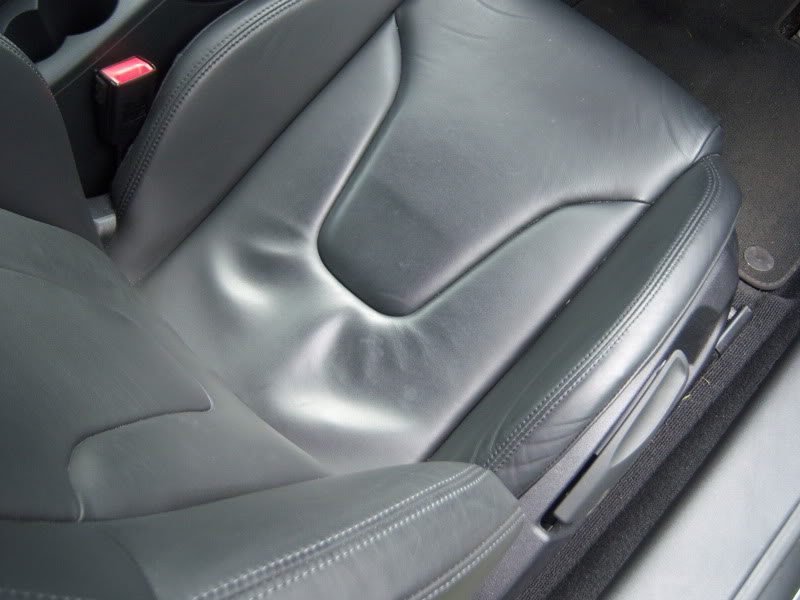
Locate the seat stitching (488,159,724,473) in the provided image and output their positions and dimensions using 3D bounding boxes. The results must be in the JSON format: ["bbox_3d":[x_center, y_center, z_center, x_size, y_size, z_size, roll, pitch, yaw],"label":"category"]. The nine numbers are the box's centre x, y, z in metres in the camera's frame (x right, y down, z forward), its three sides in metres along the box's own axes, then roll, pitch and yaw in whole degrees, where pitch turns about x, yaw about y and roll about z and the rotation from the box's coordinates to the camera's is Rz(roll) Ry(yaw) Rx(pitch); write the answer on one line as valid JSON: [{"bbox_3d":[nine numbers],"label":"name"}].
[{"bbox_3d":[0.183,0.020,0.746,0.042,0.044,0.342,39,83,13],"label":"seat stitching"}]

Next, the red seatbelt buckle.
[{"bbox_3d":[-0.272,-0.196,0.830,0.025,0.080,0.045,39,51,13],"label":"red seatbelt buckle"}]

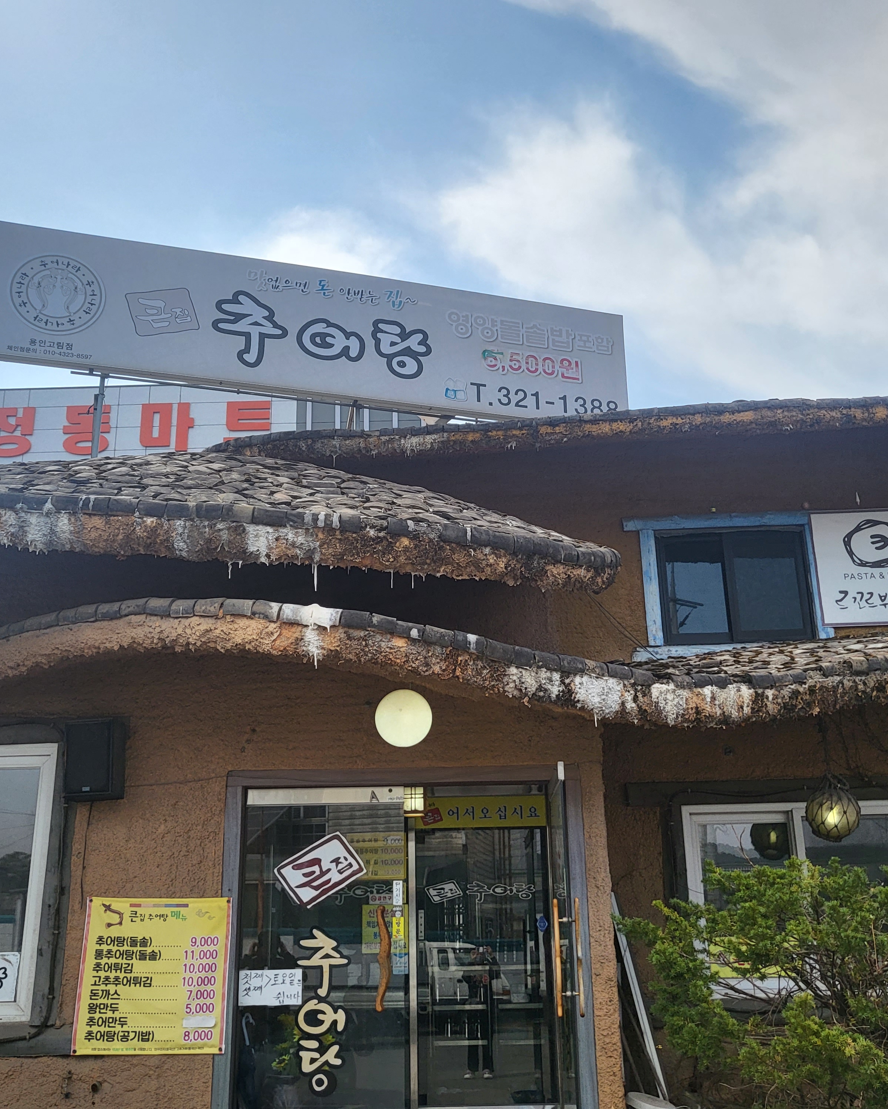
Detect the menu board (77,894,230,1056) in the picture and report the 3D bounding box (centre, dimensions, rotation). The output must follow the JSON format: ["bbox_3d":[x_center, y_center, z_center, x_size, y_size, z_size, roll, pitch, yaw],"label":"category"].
[{"bbox_3d":[-1.525,2.216,5.857,0.781,0.771,0.020,-1,-20,1],"label":"menu board"}]

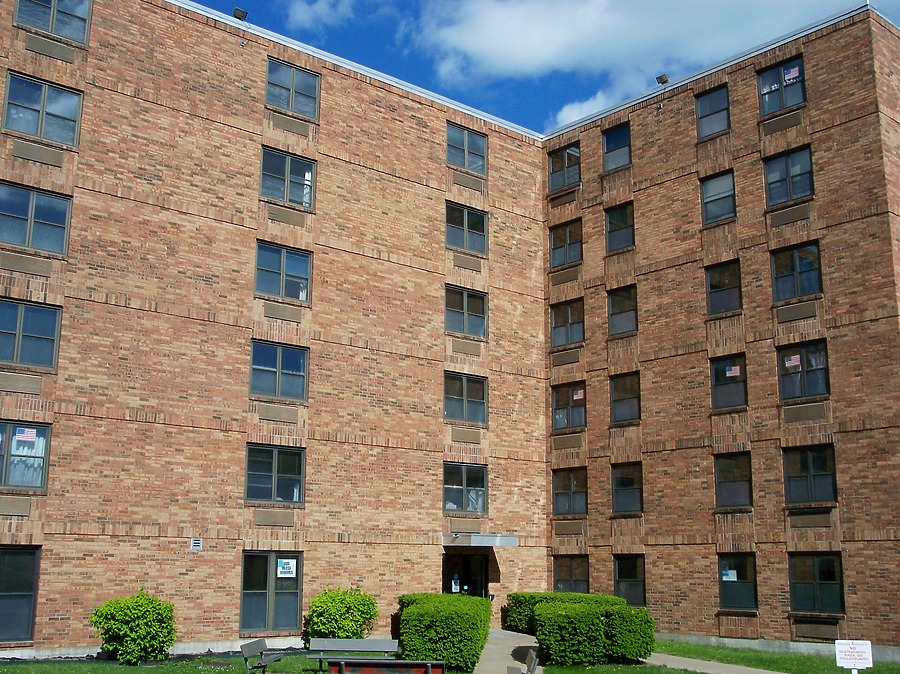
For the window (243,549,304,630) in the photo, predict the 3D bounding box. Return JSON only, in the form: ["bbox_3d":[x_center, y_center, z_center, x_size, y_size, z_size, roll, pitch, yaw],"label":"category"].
[{"bbox_3d":[-4.357,6.195,24.234,1.709,1.922,0.150,11,-16,-40],"label":"window"}]

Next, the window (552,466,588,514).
[{"bbox_3d":[3.731,4.747,30.370,0.120,1.420,1.408,11,-16,-40],"label":"window"}]

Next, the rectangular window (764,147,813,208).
[{"bbox_3d":[8.974,-4.236,26.156,0.120,1.440,1.390,11,-16,-39],"label":"rectangular window"}]

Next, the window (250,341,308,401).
[{"bbox_3d":[-4.369,0.899,25.443,1.710,1.440,0.120,11,-16,-39],"label":"window"}]

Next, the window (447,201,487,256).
[{"bbox_3d":[0.540,-3.327,30.654,1.696,1.452,0.140,11,-16,-40],"label":"window"}]

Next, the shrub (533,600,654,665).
[{"bbox_3d":[3.190,6.602,22.214,2.264,1.284,1.800,5,-13,-20],"label":"shrub"}]

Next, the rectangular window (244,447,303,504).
[{"bbox_3d":[-4.361,3.465,24.811,1.696,1.452,0.140,11,-16,-40],"label":"rectangular window"}]

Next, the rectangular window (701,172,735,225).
[{"bbox_3d":[7.549,-3.903,27.790,0.120,1.440,1.110,11,-16,-39],"label":"rectangular window"}]

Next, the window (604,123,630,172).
[{"bbox_3d":[5.235,-5.923,31.026,0.120,1.440,1.110,11,-16,-39],"label":"window"}]

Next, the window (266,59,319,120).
[{"bbox_3d":[-4.273,-6.797,27.111,1.696,1.452,0.140,11,-16,-40],"label":"window"}]

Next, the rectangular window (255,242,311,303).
[{"bbox_3d":[-4.382,-1.680,25.955,1.709,1.438,0.150,11,-16,-40],"label":"rectangular window"}]

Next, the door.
[{"bbox_3d":[0.441,7.297,28.342,1.680,2.115,0.120,11,-16,-39],"label":"door"}]

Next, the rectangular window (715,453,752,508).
[{"bbox_3d":[7.492,3.781,26.107,0.120,1.440,1.110,11,-16,-39],"label":"rectangular window"}]

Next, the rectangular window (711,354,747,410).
[{"bbox_3d":[7.483,1.233,26.571,0.150,1.452,1.113,11,-16,-40],"label":"rectangular window"}]

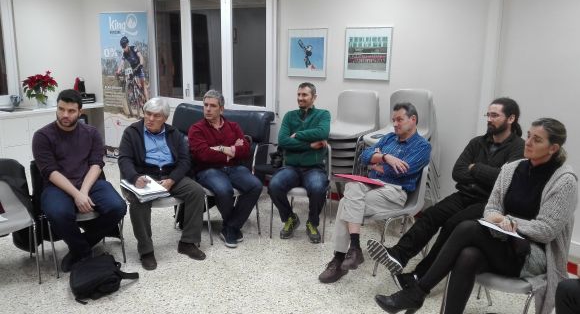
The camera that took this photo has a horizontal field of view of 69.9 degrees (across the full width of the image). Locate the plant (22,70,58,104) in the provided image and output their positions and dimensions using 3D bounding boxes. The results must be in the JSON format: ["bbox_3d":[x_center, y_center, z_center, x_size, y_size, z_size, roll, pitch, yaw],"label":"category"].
[{"bbox_3d":[-3.005,-0.837,5.000,0.400,0.410,0.400,7,13,24],"label":"plant"}]

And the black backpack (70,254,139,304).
[{"bbox_3d":[-1.192,0.753,2.638,0.360,0.180,0.300,-7,14,-34],"label":"black backpack"}]

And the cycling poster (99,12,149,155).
[{"bbox_3d":[-2.249,-0.910,5.642,0.830,2.020,0.060,6,13,23],"label":"cycling poster"}]

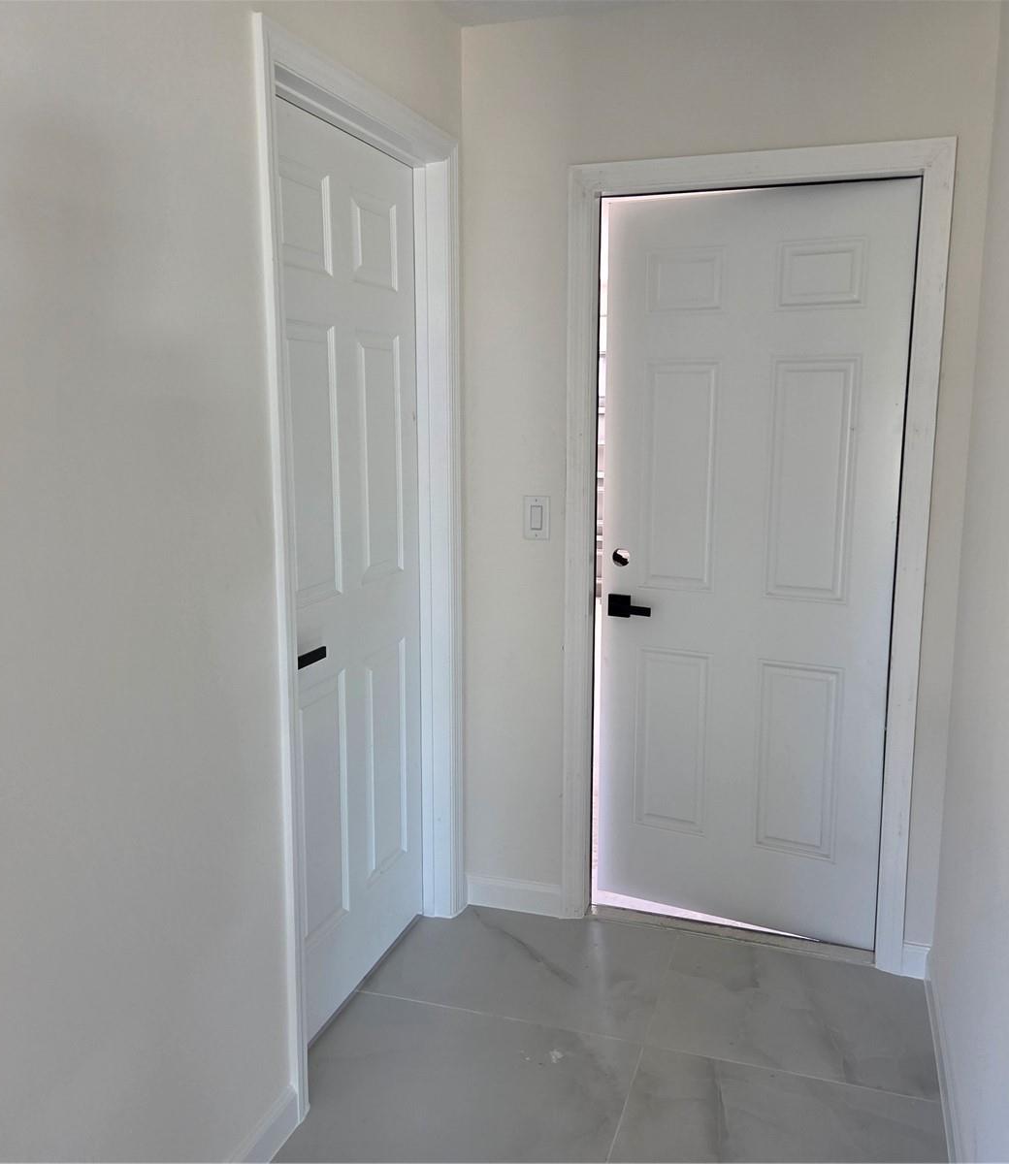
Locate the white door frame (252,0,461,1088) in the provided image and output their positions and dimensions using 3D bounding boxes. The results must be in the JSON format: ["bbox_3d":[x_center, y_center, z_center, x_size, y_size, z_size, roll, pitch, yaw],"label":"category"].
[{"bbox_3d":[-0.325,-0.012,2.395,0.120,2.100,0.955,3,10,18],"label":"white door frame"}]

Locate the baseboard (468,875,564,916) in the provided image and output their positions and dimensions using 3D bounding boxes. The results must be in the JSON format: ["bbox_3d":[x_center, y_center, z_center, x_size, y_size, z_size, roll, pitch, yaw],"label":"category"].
[{"bbox_3d":[0.025,0.906,2.979,0.292,0.092,0.015,3,10,18],"label":"baseboard"}]

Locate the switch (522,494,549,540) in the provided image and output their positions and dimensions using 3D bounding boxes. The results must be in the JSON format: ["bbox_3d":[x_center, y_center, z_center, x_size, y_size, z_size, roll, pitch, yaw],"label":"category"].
[{"bbox_3d":[0.087,-0.172,2.774,0.072,0.115,0.010,3,10,18],"label":"switch"}]

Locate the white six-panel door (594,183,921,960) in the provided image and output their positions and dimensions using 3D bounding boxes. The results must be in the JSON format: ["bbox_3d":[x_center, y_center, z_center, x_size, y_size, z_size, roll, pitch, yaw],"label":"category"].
[{"bbox_3d":[0.642,-0.022,2.773,0.800,1.975,0.045,5,11,25],"label":"white six-panel door"}]

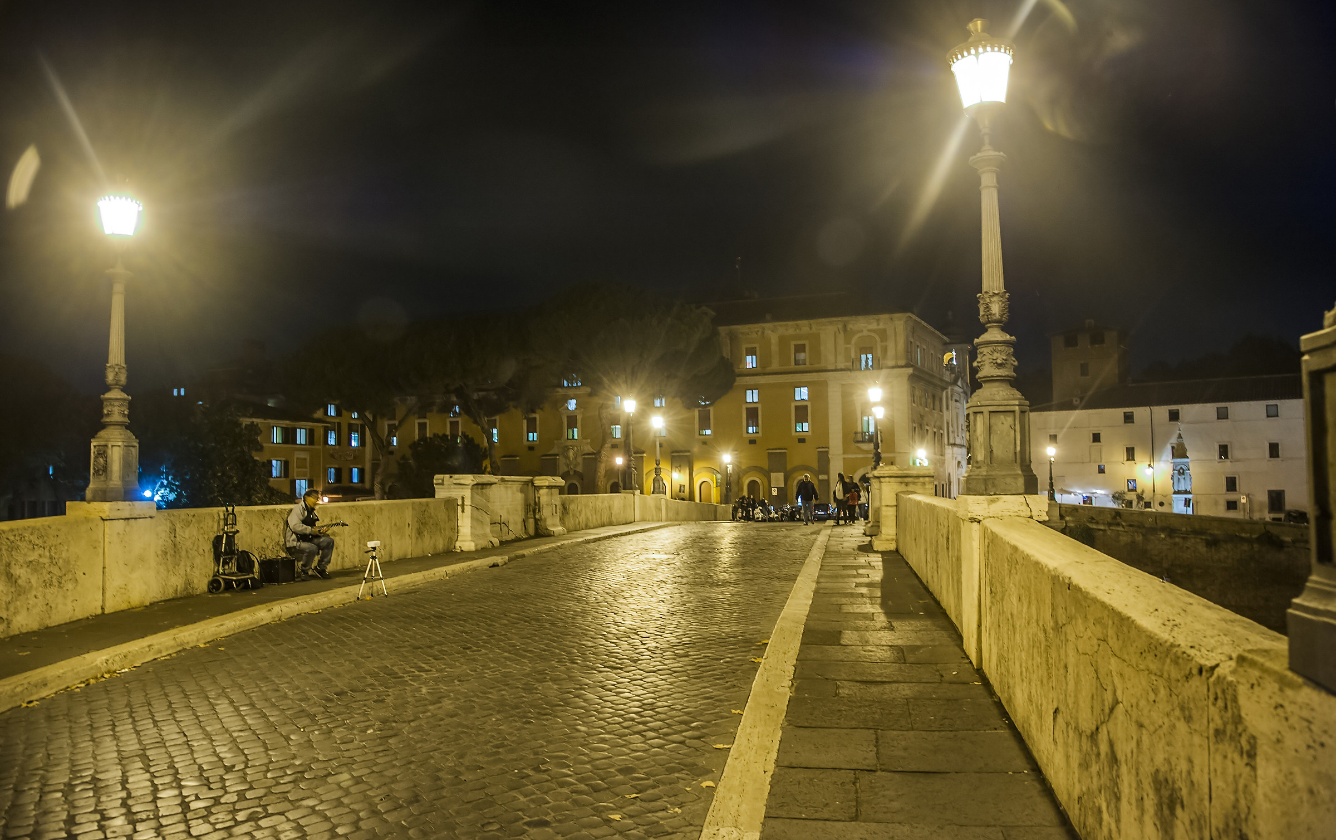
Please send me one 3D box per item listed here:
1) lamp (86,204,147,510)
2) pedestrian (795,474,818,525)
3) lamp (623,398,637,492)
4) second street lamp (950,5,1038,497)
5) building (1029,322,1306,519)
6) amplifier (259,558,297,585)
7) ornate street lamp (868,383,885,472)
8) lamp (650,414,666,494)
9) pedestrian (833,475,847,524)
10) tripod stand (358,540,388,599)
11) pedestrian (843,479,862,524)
[{"bbox_3d":[-5.895,-0.897,9.569,0.530,3.520,0.530,-1,-4,11],"label":"lamp"},{"bbox_3d":[4.540,2.594,29.100,0.720,1.680,0.450,-1,-4,10],"label":"pedestrian"},{"bbox_3d":[-1.378,0.873,32.711,0.530,3.500,0.530,-1,-4,0],"label":"lamp"},{"bbox_3d":[2.442,-1.262,6.731,0.530,3.650,0.530,-1,-4,11],"label":"second street lamp"},{"bbox_3d":[59.184,-0.705,99.474,32.000,22.000,15.000,-4,-5,38],"label":"building"},{"bbox_3d":[-5.048,1.926,11.544,0.320,0.350,0.360,-1,-4,11],"label":"amplifier"},{"bbox_3d":[6.923,0.543,29.527,0.530,3.650,0.530,-1,-4,11],"label":"ornate street lamp"},{"bbox_3d":[-0.422,1.395,38.111,0.530,3.500,0.530,-1,-4,11],"label":"lamp"},{"bbox_3d":[5.577,2.583,28.900,0.500,1.680,0.420,-1,-4,10],"label":"pedestrian"},{"bbox_3d":[-3.662,1.853,11.050,0.340,0.740,0.350,-4,-5,41],"label":"tripod stand"},{"bbox_3d":[6.042,2.621,29.100,0.540,1.600,0.420,-1,-4,10],"label":"pedestrian"}]

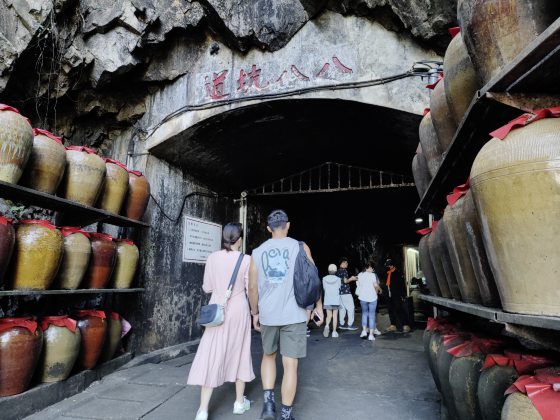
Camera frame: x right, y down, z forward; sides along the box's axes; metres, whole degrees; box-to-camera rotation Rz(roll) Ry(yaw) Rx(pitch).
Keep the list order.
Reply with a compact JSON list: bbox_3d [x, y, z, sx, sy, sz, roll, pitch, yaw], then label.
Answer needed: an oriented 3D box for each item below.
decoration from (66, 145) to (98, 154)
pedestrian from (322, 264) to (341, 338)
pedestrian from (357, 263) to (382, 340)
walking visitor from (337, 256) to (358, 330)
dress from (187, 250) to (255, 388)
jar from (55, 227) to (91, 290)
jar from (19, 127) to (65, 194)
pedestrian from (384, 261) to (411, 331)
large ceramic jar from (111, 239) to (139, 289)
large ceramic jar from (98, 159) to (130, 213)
[{"bbox_3d":[-2.050,-0.604,4.057,0.310,0.090,0.320,0,-11,0],"label":"decoration"},{"bbox_3d":[1.092,1.922,8.235,0.430,1.500,0.350,-2,-11,8],"label":"pedestrian"},{"bbox_3d":[1.827,1.873,8.121,0.500,1.580,0.380,-3,-11,14],"label":"pedestrian"},{"bbox_3d":[1.602,2.001,9.375,0.480,1.700,0.480,-1,-11,3],"label":"walking visitor"},{"bbox_3d":[-0.515,0.922,3.387,0.570,1.120,0.420,-1,-11,4],"label":"dress"},{"bbox_3d":[-2.093,0.485,3.905,0.360,0.619,0.360,0,-11,0],"label":"jar"},{"bbox_3d":[-2.210,-0.426,3.606,0.390,0.620,0.390,0,-11,0],"label":"jar"},{"bbox_3d":[2.794,2.023,9.234,0.460,1.680,0.480,4,-11,-18],"label":"pedestrian"},{"bbox_3d":[-1.942,0.668,4.838,0.345,0.610,0.345,0,-11,0],"label":"large ceramic jar"},{"bbox_3d":[-2.003,-0.280,4.631,0.360,0.633,0.360,0,-11,0],"label":"large ceramic jar"}]

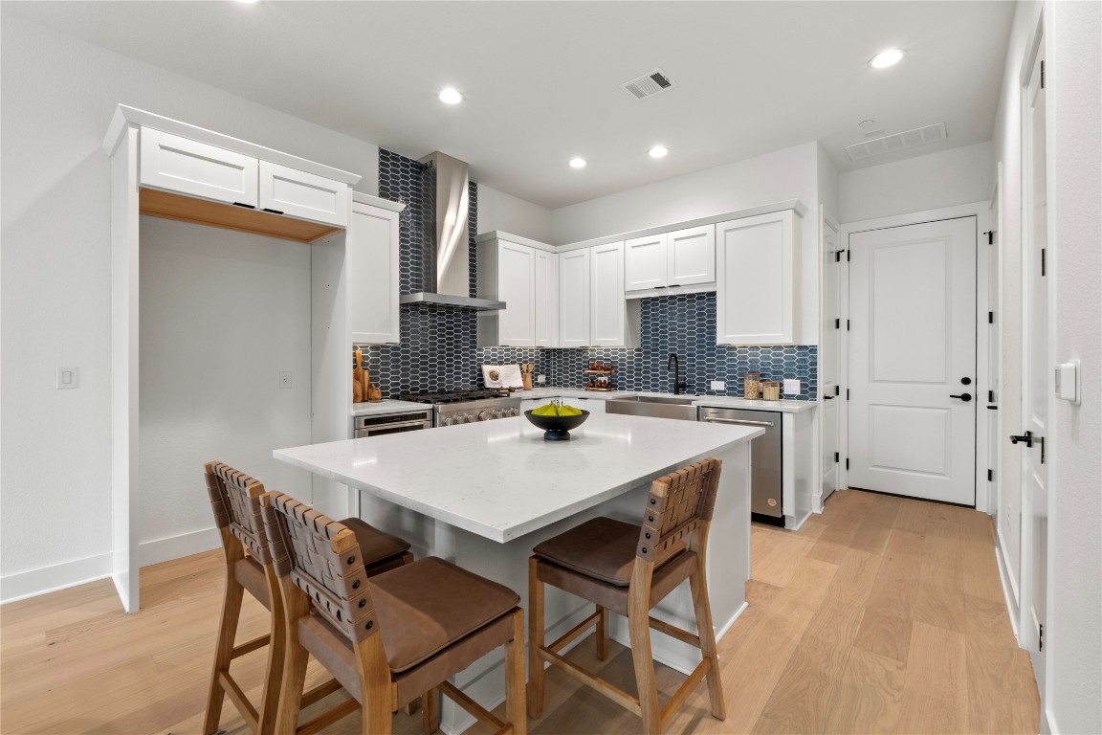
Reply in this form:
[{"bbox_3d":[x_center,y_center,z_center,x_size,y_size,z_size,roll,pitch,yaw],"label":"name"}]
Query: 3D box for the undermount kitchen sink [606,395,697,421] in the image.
[{"bbox_3d":[1.014,0.418,4.222,0.885,0.240,0.545,1,2,41],"label":"undermount kitchen sink"}]

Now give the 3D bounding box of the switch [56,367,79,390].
[{"bbox_3d":[-2.665,0.056,2.533,0.012,0.117,0.076,1,2,41],"label":"switch"}]

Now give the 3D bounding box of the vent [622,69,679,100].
[{"bbox_3d":[0.645,-1.833,3.005,0.285,0.025,0.240,1,2,41],"label":"vent"}]

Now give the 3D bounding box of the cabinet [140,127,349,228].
[{"bbox_3d":[-1.945,-1.080,2.901,0.585,0.305,1.060,1,2,41],"label":"cabinet"}]

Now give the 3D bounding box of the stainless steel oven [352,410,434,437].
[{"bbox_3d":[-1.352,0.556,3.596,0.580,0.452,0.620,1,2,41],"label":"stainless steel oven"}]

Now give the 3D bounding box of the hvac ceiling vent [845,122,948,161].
[{"bbox_3d":[2.869,-1.853,3.828,0.650,0.030,0.340,1,2,41],"label":"hvac ceiling vent"}]

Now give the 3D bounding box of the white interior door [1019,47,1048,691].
[{"bbox_3d":[1.904,0.008,1.780,0.045,2.430,0.450,1,2,41],"label":"white interior door"}]

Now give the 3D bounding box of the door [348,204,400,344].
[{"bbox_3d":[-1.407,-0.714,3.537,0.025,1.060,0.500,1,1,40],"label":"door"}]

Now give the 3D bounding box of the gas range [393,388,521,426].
[{"bbox_3d":[-0.819,0.724,4.157,0.685,0.930,0.920,1,2,41],"label":"gas range"}]

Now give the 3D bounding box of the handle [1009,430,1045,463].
[{"bbox_3d":[1.916,0.297,1.865,0.060,0.068,0.135,1,2,41],"label":"handle"}]

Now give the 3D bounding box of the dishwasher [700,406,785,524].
[{"bbox_3d":[1.633,0.755,3.756,0.614,0.873,0.610,1,2,41],"label":"dishwasher"}]

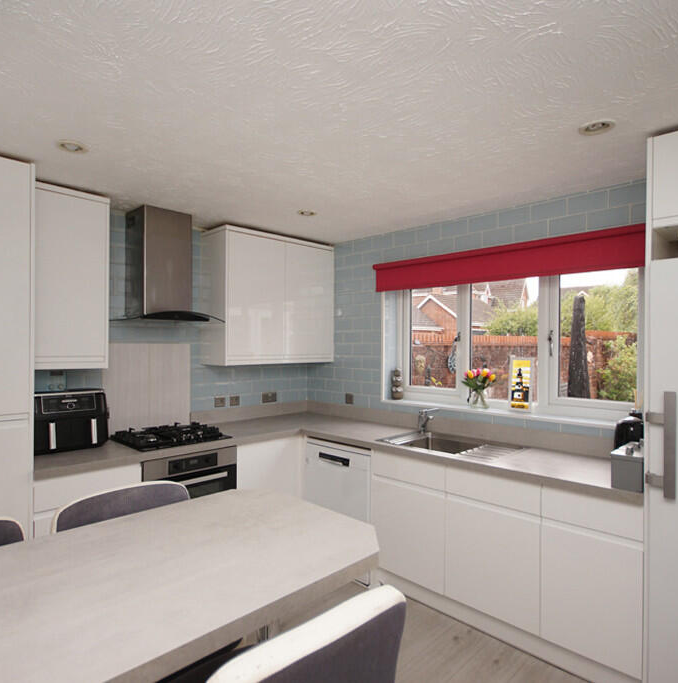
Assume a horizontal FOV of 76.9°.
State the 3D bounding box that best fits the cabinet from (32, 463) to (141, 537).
[{"bbox_3d":[-1.481,1.046,2.421,0.494,0.750,0.570,1,-1,-43],"label":"cabinet"}]

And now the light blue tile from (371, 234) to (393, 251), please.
[{"bbox_3d":[0.347,-0.786,3.383,0.202,0.104,0.010,0,-1,42],"label":"light blue tile"}]

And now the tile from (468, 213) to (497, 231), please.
[{"bbox_3d":[0.955,-0.789,2.841,0.202,0.104,0.010,0,-1,42],"label":"tile"}]

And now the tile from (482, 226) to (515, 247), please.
[{"bbox_3d":[1.019,-0.670,2.732,0.202,0.099,0.010,0,0,41],"label":"tile"}]

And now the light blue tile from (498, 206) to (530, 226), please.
[{"bbox_3d":[1.095,-0.772,2.665,0.194,0.099,0.010,0,0,41],"label":"light blue tile"}]

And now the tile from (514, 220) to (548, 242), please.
[{"bbox_3d":[1.170,-0.671,2.599,0.195,0.099,0.010,0,0,41],"label":"tile"}]

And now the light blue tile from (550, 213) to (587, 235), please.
[{"bbox_3d":[1.337,-0.680,2.499,0.202,0.104,0.010,0,-1,42],"label":"light blue tile"}]

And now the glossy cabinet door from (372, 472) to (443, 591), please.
[{"bbox_3d":[0.401,1.120,2.526,0.500,0.565,0.020,0,-1,42],"label":"glossy cabinet door"}]

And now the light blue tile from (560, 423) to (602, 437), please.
[{"bbox_3d":[1.381,0.508,2.437,0.202,0.056,0.010,0,-1,42],"label":"light blue tile"}]

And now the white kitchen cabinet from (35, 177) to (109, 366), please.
[{"bbox_3d":[-1.495,-0.343,2.362,0.395,0.960,0.022,1,-1,-43],"label":"white kitchen cabinet"}]

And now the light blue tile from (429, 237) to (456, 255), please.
[{"bbox_3d":[0.729,-0.672,3.040,0.202,0.104,0.010,0,-1,42],"label":"light blue tile"}]

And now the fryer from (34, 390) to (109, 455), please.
[{"bbox_3d":[-1.593,0.460,2.523,0.385,0.325,0.290,1,-1,-42],"label":"fryer"}]

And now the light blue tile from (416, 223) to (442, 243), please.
[{"bbox_3d":[0.654,-0.773,3.087,0.200,0.102,0.009,0,-1,42],"label":"light blue tile"}]

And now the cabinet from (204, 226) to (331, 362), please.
[{"bbox_3d":[-0.530,-0.318,3.410,0.340,0.975,0.985,0,0,45],"label":"cabinet"}]

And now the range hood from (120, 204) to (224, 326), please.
[{"bbox_3d":[-1.148,-0.475,2.794,0.620,0.735,0.490,1,-1,-42],"label":"range hood"}]

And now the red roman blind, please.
[{"bbox_3d":[0.932,-0.492,2.750,1.745,0.220,0.060,0,0,41],"label":"red roman blind"}]

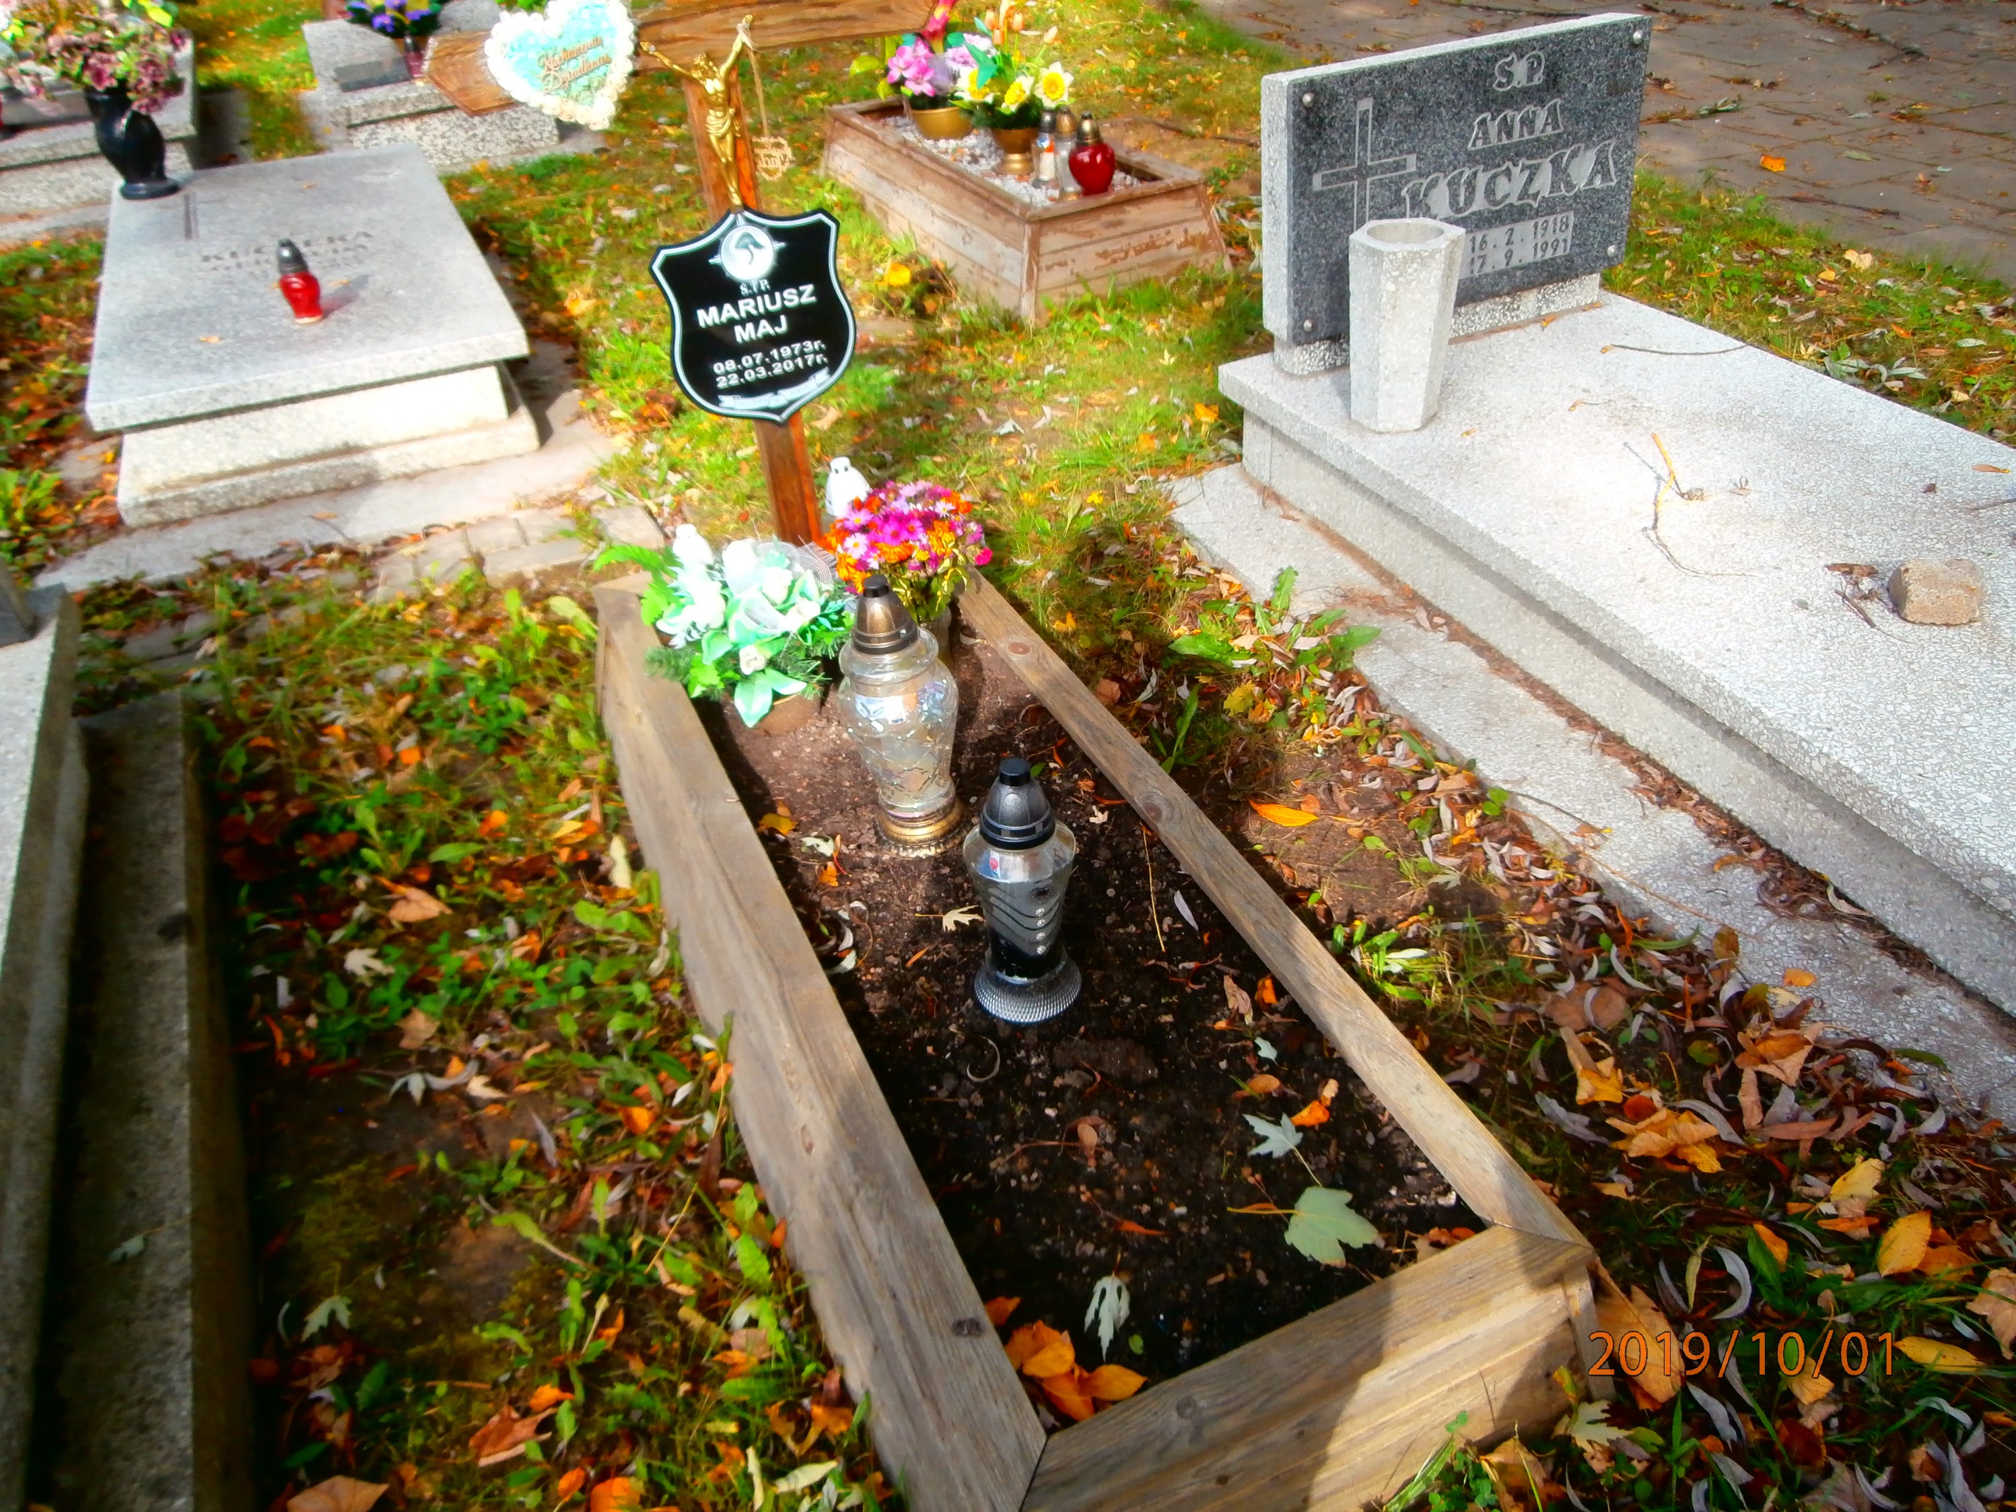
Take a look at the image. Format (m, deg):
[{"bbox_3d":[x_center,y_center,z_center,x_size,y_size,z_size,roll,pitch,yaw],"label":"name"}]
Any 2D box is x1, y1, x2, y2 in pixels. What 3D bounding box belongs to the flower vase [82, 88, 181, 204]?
[{"bbox_3d":[-3.081,-2.156,5.101,0.219,0.342,0.209,-18,36,-16],"label":"flower vase"}]

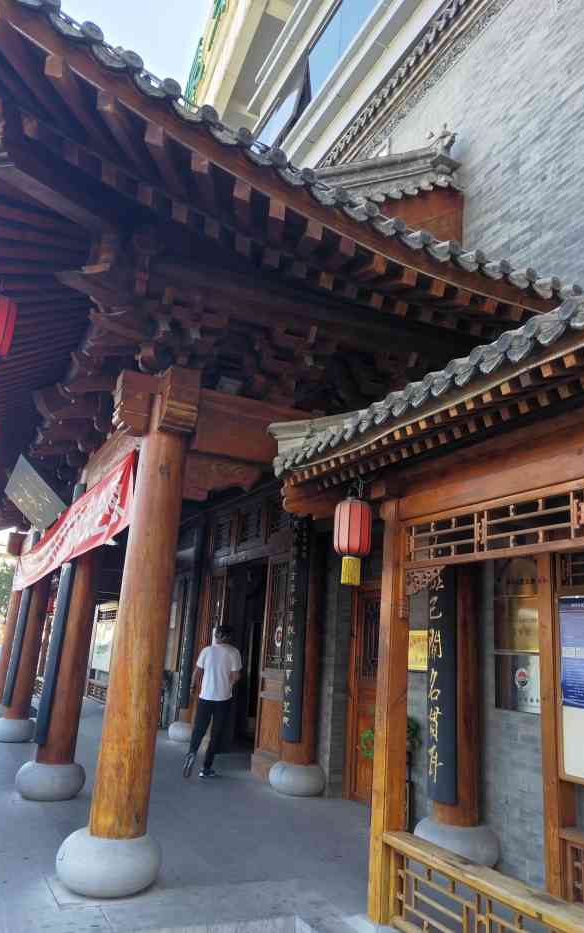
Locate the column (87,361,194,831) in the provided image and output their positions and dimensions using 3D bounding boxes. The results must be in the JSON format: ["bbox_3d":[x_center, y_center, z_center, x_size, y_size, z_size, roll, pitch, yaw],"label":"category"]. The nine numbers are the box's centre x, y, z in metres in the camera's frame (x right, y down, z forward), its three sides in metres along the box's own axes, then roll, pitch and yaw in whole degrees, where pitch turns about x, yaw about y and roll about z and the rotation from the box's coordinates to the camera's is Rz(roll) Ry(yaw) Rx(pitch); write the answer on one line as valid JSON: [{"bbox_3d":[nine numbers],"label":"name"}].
[{"bbox_3d":[-1.007,0.800,4.354,0.345,3.161,0.345,13,-19,-26],"label":"column"}]

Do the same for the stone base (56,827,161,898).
[{"bbox_3d":[-1.112,2.444,3.871,0.625,0.296,0.625,13,-19,-26],"label":"stone base"}]

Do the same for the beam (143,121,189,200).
[{"bbox_3d":[-0.708,-1.744,3.642,0.102,0.117,0.730,3,-2,2],"label":"beam"}]

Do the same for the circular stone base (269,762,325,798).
[{"bbox_3d":[0.064,3.313,6.608,0.600,0.340,0.600,4,-17,1],"label":"circular stone base"}]

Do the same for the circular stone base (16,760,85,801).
[{"bbox_3d":[-2.281,2.964,5.897,0.625,0.296,0.625,13,-19,-26],"label":"circular stone base"}]

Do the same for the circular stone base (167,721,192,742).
[{"bbox_3d":[-1.640,4.154,9.748,0.625,0.296,0.625,4,-17,1],"label":"circular stone base"}]

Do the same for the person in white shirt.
[{"bbox_3d":[-0.965,2.790,7.450,0.530,1.710,0.460,-3,-18,22],"label":"person in white shirt"}]

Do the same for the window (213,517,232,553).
[{"bbox_3d":[-1.135,1.127,10.123,0.058,0.569,0.730,13,-19,-26],"label":"window"}]

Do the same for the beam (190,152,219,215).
[{"bbox_3d":[-0.474,-1.539,3.404,0.080,0.090,0.500,4,-2,-1],"label":"beam"}]

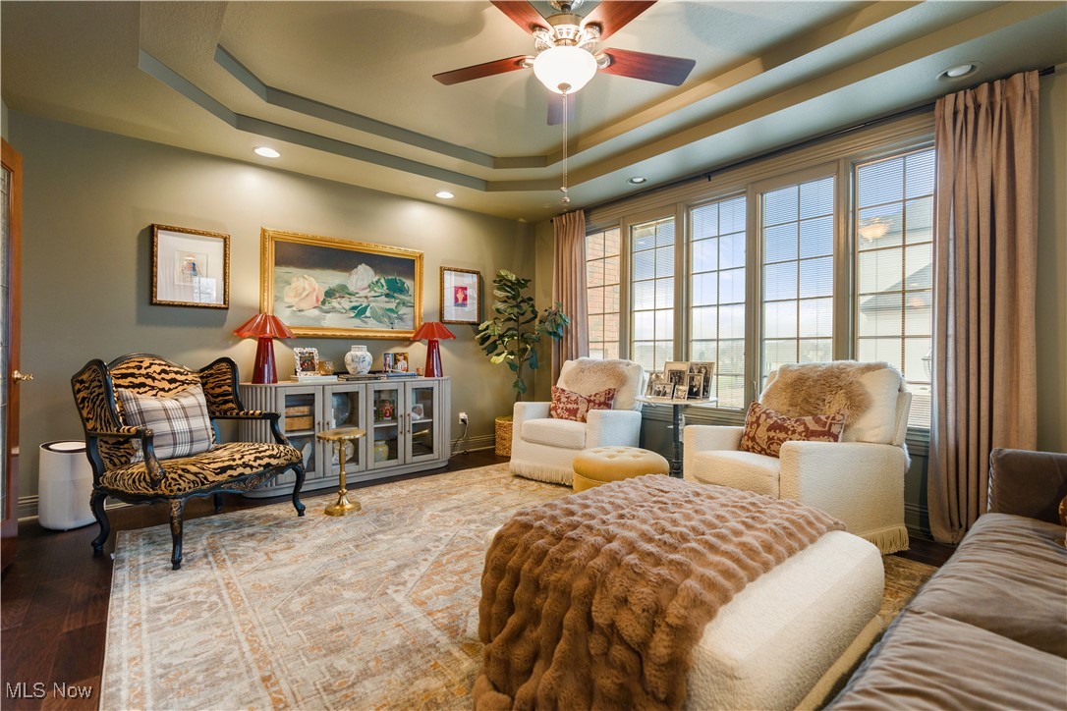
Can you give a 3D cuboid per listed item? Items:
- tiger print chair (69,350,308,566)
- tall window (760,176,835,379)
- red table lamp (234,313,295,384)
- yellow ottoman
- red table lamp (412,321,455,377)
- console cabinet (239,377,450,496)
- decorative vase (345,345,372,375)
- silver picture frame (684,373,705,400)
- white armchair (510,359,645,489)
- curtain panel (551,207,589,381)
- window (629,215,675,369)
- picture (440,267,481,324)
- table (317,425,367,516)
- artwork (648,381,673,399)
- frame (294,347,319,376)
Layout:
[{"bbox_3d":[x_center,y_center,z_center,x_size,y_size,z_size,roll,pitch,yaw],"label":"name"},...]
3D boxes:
[{"bbox_3d":[-1.869,0.499,2.662,0.730,1.016,0.840,0,1,17],"label":"tiger print chair"},{"bbox_3d":[1.828,-0.378,3.317,0.060,1.600,0.490,-1,2,-39],"label":"tall window"},{"bbox_3d":[-1.965,-0.044,3.470,0.400,0.510,0.400,0,1,-39],"label":"red table lamp"},{"bbox_3d":[0.555,0.837,3.004,0.620,0.440,0.620,0,1,0],"label":"yellow ottoman"},{"bbox_3d":[-0.909,-0.050,4.319,0.405,0.505,0.405,0,1,0],"label":"red table lamp"},{"bbox_3d":[-1.480,0.613,3.996,1.720,0.815,0.440,-1,2,-39],"label":"console cabinet"},{"bbox_3d":[-1.436,0.042,3.895,0.217,0.236,0.217,0,1,-39],"label":"decorative vase"},{"bbox_3d":[1.163,0.222,3.400,0.130,0.180,0.050,1,1,41],"label":"silver picture frame"},{"bbox_3d":[0.414,0.547,4.089,0.840,0.970,0.880,1,2,37],"label":"white armchair"},{"bbox_3d":[0.371,-0.228,4.934,0.120,2.420,0.490,-1,2,-39],"label":"curtain panel"},{"bbox_3d":[1.061,-0.405,4.259,0.060,1.600,0.490,-1,2,-39],"label":"window"},{"bbox_3d":[-0.731,-0.601,4.857,0.460,0.565,0.030,-1,2,-39],"label":"picture"},{"bbox_3d":[-1.276,0.775,3.190,0.310,0.530,0.310,0,1,0],"label":"table"},{"bbox_3d":[0.951,0.263,3.523,0.175,0.120,0.050,2,2,42],"label":"artwork"},{"bbox_3d":[-1.747,0.051,3.646,0.178,0.215,0.060,0,1,-39],"label":"frame"}]

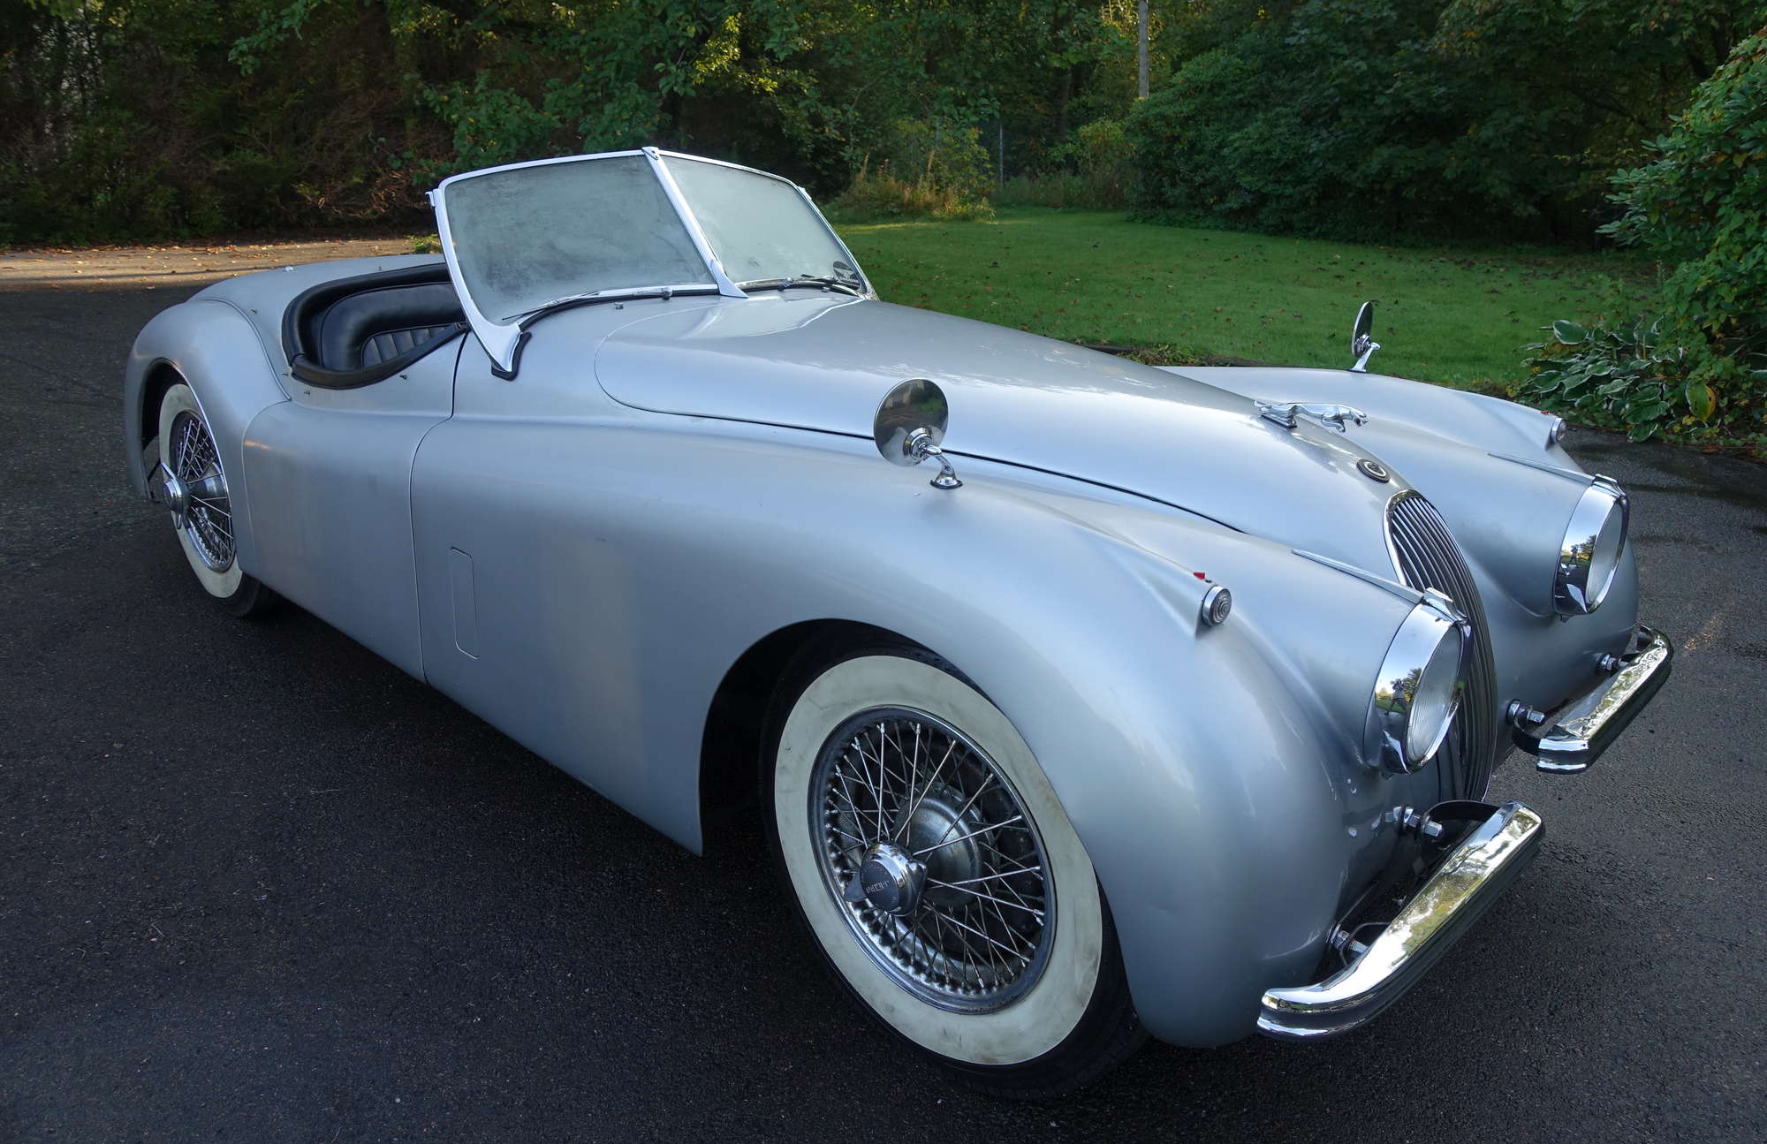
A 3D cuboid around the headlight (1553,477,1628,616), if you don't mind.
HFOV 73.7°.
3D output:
[{"bbox_3d":[1.180,-0.034,1.953,0.090,0.227,0.215,18,25,39],"label":"headlight"}]

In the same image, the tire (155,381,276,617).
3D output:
[{"bbox_3d":[-1.823,-0.236,3.280,0.710,0.710,0.165,18,25,39],"label":"tire"}]

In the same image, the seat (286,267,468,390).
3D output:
[{"bbox_3d":[-1.040,-0.445,2.986,0.650,0.530,0.540,18,25,39],"label":"seat"}]

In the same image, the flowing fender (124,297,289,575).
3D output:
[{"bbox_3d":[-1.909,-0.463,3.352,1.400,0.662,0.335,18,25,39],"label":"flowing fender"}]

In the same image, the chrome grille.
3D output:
[{"bbox_3d":[0.840,0.120,1.764,0.205,0.470,0.250,18,25,39],"label":"chrome grille"}]

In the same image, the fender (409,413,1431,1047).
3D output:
[{"bbox_3d":[-0.102,0.083,1.899,1.820,0.685,0.510,18,25,39],"label":"fender"}]

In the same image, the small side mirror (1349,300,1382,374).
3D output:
[{"bbox_3d":[0.973,-0.476,2.380,0.060,0.142,0.118,18,25,39],"label":"small side mirror"}]

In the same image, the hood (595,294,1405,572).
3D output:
[{"bbox_3d":[0.256,-0.316,2.189,1.550,0.240,0.880,18,25,39],"label":"hood"}]

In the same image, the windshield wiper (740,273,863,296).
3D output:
[{"bbox_3d":[-0.165,-0.699,2.873,0.055,0.045,0.430,12,21,27],"label":"windshield wiper"}]

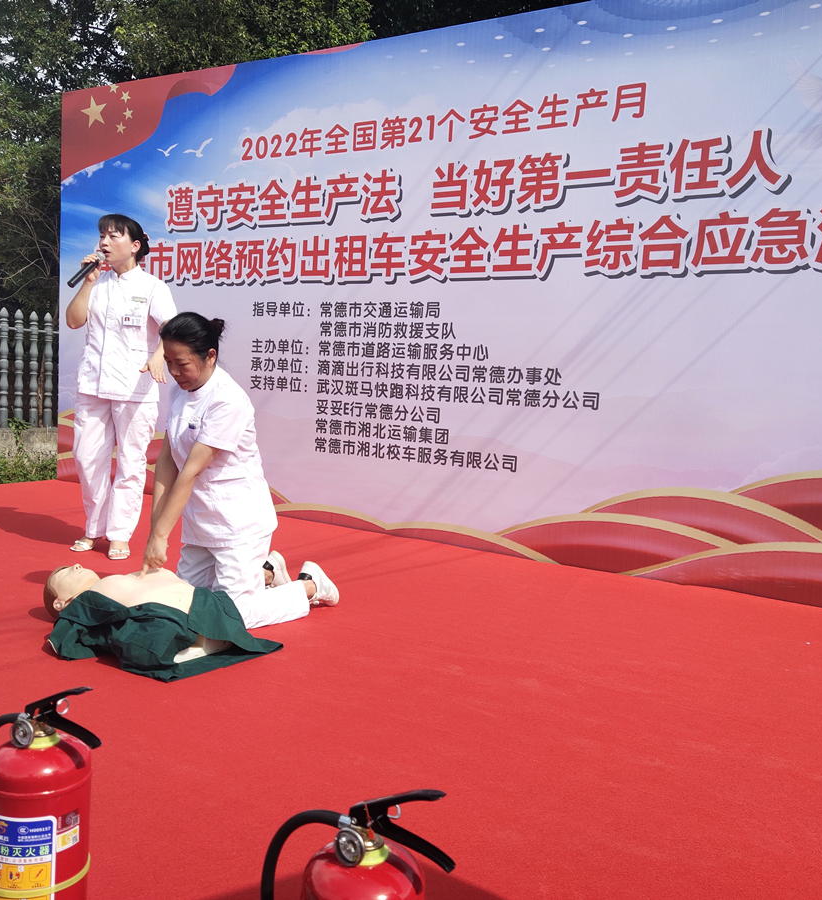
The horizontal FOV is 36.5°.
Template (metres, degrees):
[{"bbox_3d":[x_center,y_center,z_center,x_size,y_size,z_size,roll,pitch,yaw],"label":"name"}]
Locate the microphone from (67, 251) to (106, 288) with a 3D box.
[{"bbox_3d":[-1.489,-0.828,5.740,0.245,0.050,0.050,-42,28,-27],"label":"microphone"}]

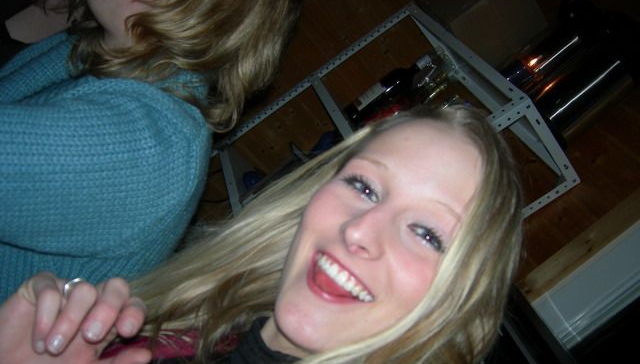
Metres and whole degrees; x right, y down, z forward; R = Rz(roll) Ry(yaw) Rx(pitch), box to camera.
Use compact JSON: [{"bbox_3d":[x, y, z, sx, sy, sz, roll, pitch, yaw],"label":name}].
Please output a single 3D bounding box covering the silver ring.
[{"bbox_3d":[-0.168,0.076,0.462,0.004,0.020,0.020,-22,-109,57],"label":"silver ring"}]

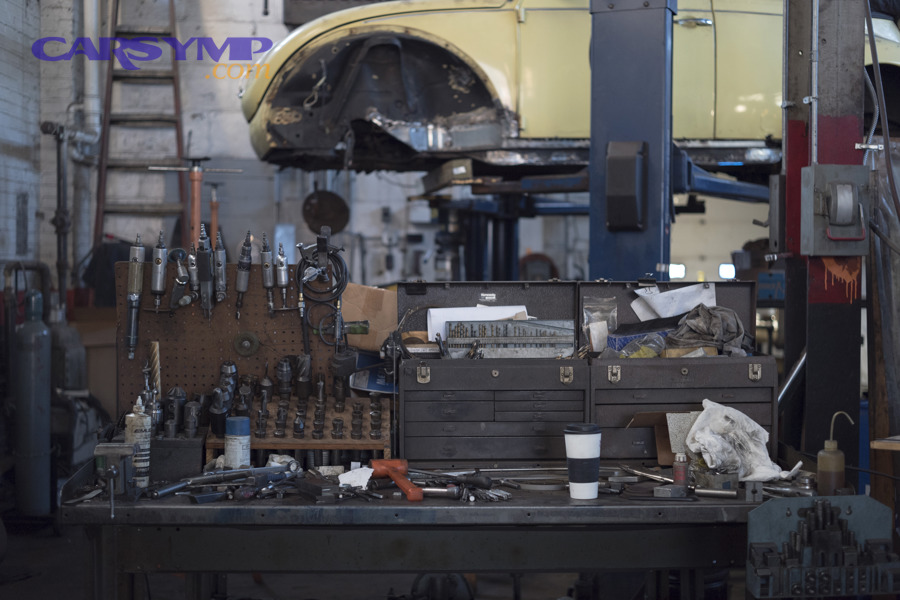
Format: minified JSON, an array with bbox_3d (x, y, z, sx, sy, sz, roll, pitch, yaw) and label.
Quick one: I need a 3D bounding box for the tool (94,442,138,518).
[{"bbox_3d":[-0.784,0.418,2.940,0.100,0.163,0.165,0,3,-2],"label":"tool"}]

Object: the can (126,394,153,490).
[{"bbox_3d":[-0.769,0.352,3.090,0.064,0.226,0.064,0,3,2],"label":"can"}]

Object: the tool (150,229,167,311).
[{"bbox_3d":[-0.805,-0.078,3.465,0.038,0.226,0.040,3,0,-3],"label":"tool"}]

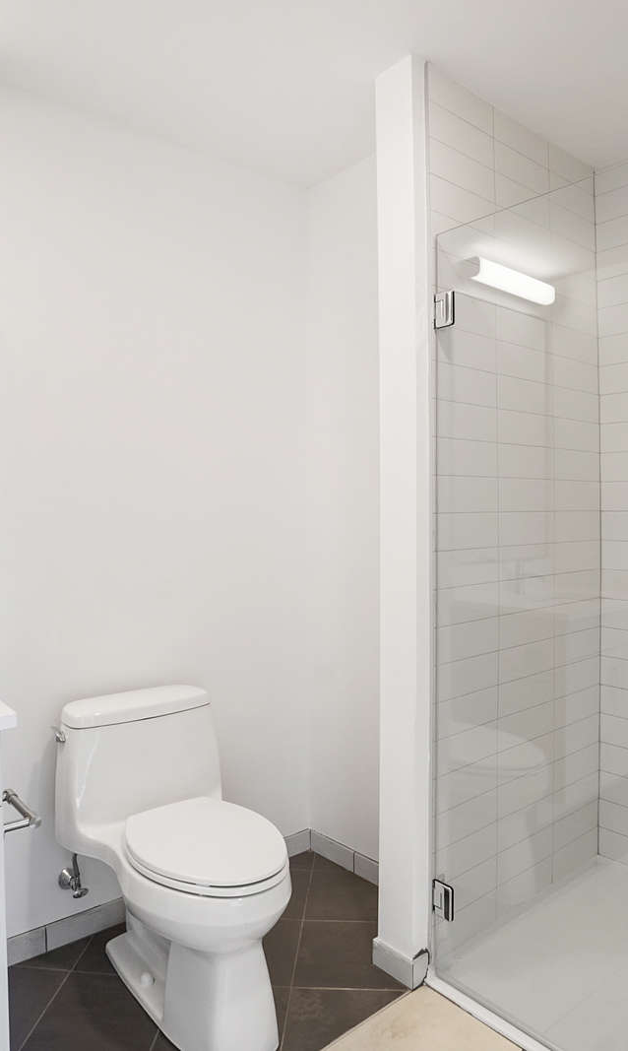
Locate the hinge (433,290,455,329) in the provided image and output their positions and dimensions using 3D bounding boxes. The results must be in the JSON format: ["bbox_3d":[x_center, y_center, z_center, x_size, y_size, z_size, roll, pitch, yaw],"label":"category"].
[{"bbox_3d":[0.353,-0.569,1.744,0.027,0.090,0.060,0,0,-39],"label":"hinge"}]

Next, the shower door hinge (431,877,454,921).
[{"bbox_3d":[0.352,0.996,1.753,0.027,0.090,0.060,0,0,-39],"label":"shower door hinge"}]

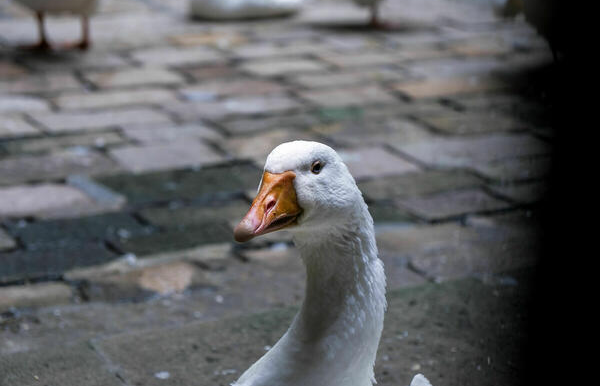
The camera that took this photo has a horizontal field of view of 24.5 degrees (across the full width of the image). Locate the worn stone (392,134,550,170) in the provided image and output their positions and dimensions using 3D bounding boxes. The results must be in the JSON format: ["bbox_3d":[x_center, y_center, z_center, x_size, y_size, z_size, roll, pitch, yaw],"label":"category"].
[{"bbox_3d":[0.318,-0.037,2.498,0.258,0.085,0.124,-6,19,-19],"label":"worn stone"}]

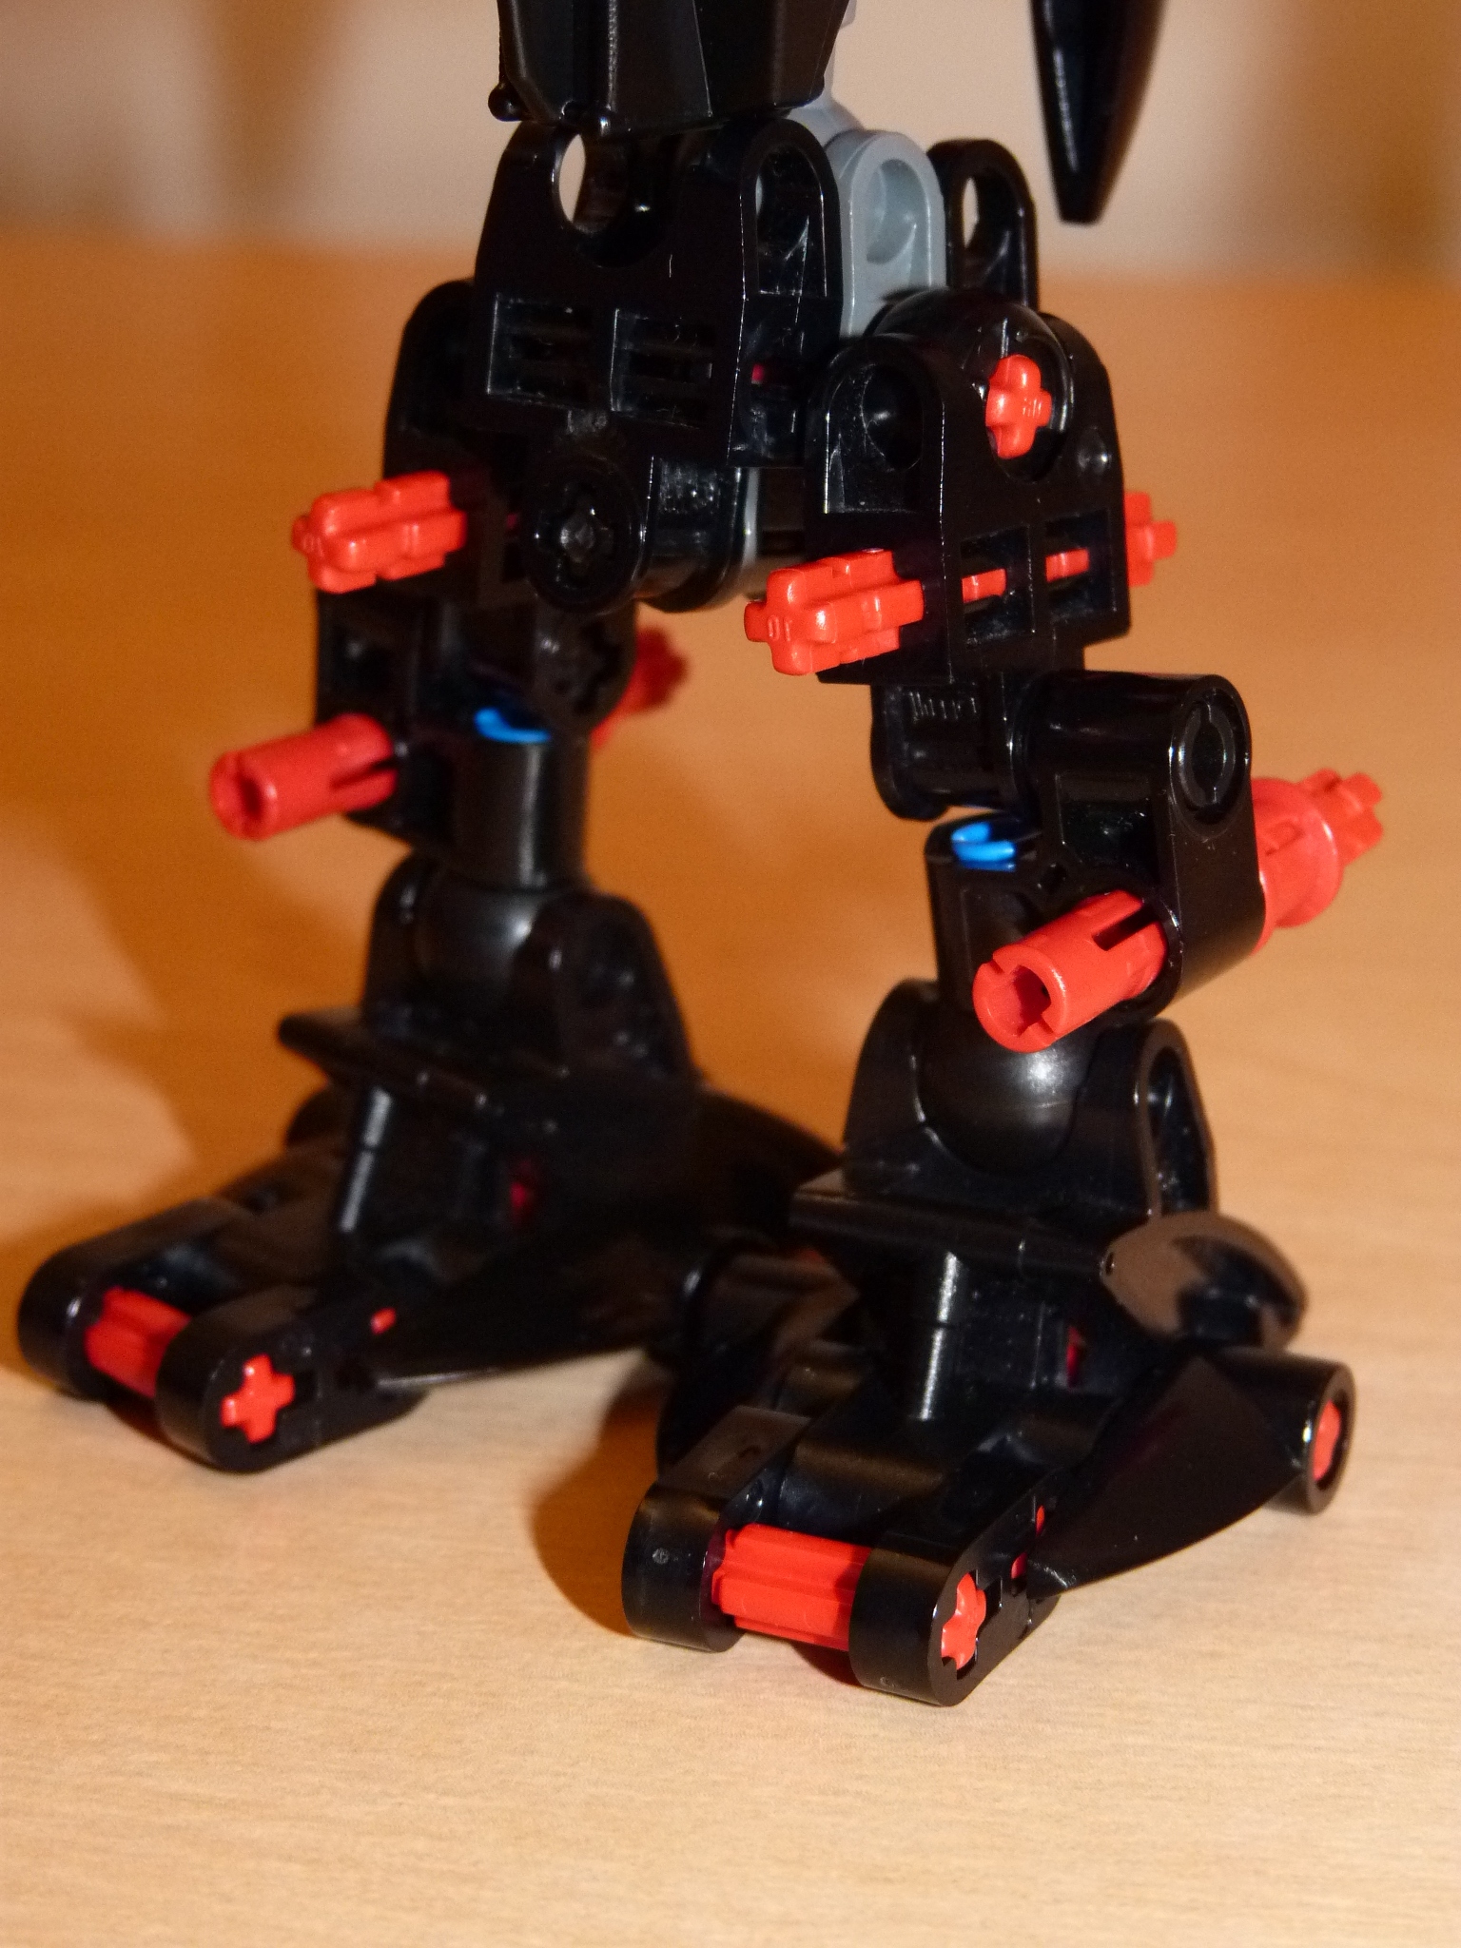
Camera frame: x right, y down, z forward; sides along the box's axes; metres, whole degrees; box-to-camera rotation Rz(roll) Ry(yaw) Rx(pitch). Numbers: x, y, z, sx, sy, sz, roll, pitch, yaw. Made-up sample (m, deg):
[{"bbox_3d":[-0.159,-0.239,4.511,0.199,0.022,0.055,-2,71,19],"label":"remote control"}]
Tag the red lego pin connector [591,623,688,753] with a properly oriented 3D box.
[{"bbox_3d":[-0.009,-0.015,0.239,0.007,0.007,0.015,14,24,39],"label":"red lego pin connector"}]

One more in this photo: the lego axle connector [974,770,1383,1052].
[{"bbox_3d":[0.022,-0.003,0.208,0.007,0.007,0.031,12,23,33],"label":"lego axle connector"}]

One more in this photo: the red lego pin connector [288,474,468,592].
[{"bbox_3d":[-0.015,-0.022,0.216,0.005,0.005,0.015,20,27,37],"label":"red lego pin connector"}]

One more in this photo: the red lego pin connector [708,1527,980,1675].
[{"bbox_3d":[0.004,0.029,0.208,0.015,0.005,0.005,9,18,26],"label":"red lego pin connector"}]

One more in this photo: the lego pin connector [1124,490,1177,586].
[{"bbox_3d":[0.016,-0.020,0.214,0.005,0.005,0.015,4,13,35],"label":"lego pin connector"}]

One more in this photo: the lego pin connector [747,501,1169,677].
[{"bbox_3d":[0.011,-0.019,0.207,0.005,0.005,0.032,4,13,35],"label":"lego pin connector"}]

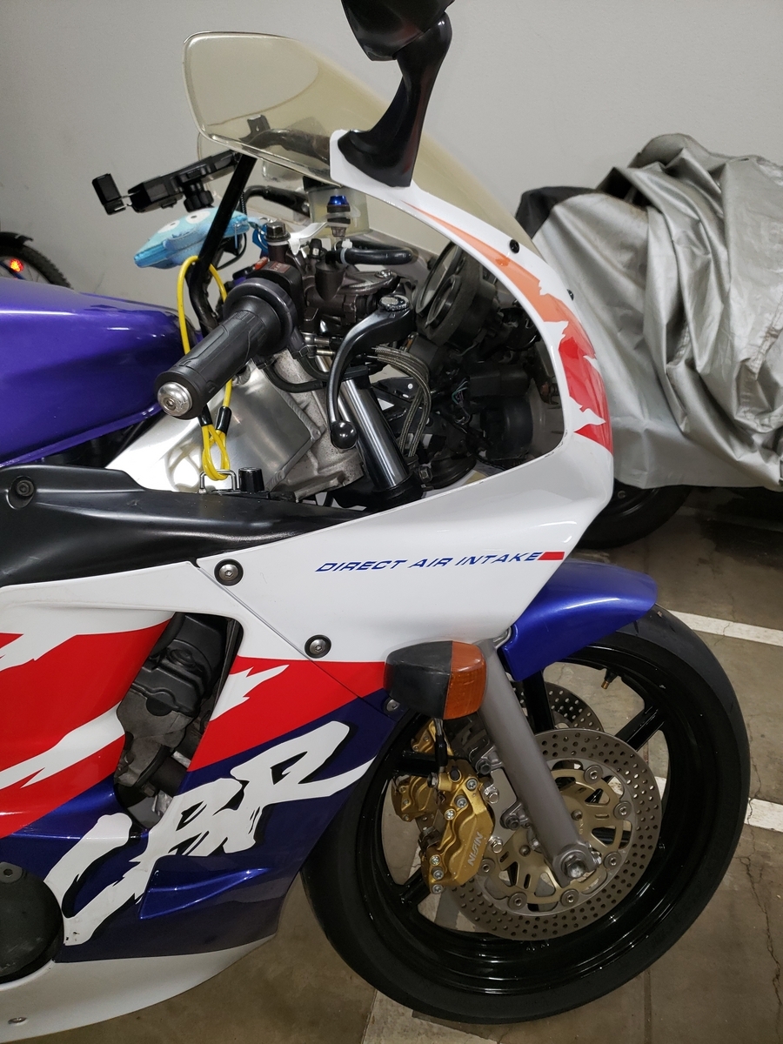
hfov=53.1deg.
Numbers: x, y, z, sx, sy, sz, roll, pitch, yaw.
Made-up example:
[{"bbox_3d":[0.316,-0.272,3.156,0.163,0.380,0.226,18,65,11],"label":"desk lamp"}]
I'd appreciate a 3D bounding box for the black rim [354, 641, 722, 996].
[{"bbox_3d":[0.176,0.354,0.973,0.460,0.460,0.092,-5,13,-13],"label":"black rim"}]

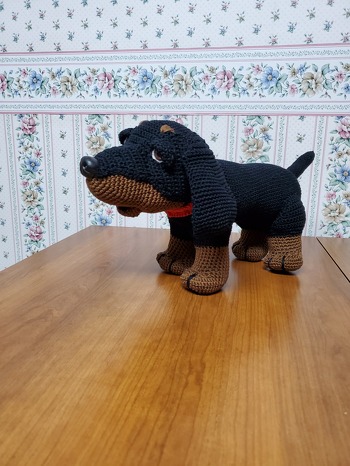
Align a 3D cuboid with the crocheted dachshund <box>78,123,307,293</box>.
[{"bbox_3d":[0.064,-0.046,0.518,0.407,0.219,0.146,-7,15,-31],"label":"crocheted dachshund"}]

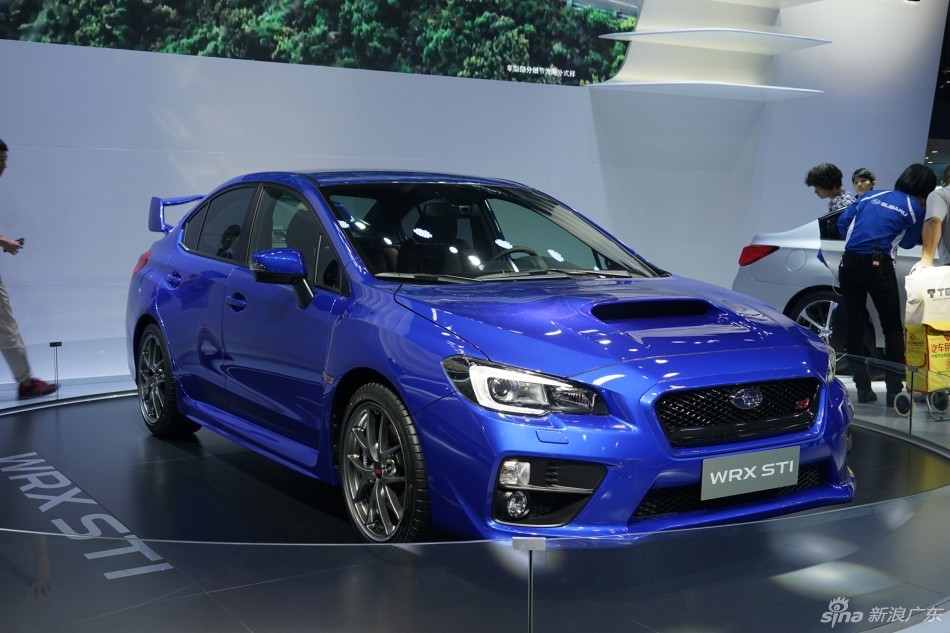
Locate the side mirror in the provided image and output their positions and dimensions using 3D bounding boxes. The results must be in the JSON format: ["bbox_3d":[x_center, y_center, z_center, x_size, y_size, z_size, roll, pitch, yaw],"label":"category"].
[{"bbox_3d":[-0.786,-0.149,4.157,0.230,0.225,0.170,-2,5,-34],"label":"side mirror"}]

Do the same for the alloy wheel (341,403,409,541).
[{"bbox_3d":[-0.270,0.547,3.721,0.215,0.495,0.495,-2,5,-34],"label":"alloy wheel"}]

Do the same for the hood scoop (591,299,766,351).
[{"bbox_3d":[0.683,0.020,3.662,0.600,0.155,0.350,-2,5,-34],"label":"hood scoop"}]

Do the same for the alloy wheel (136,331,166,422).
[{"bbox_3d":[-1.723,0.343,5.837,0.215,0.495,0.495,-2,5,-34],"label":"alloy wheel"}]

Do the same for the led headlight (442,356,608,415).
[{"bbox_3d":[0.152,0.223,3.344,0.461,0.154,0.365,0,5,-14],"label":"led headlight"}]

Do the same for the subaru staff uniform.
[{"bbox_3d":[2.680,-0.119,6.800,0.530,1.420,0.480,4,5,33],"label":"subaru staff uniform"}]

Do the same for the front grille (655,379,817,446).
[{"bbox_3d":[0.862,0.309,3.392,0.770,0.185,0.085,-2,5,-34],"label":"front grille"}]

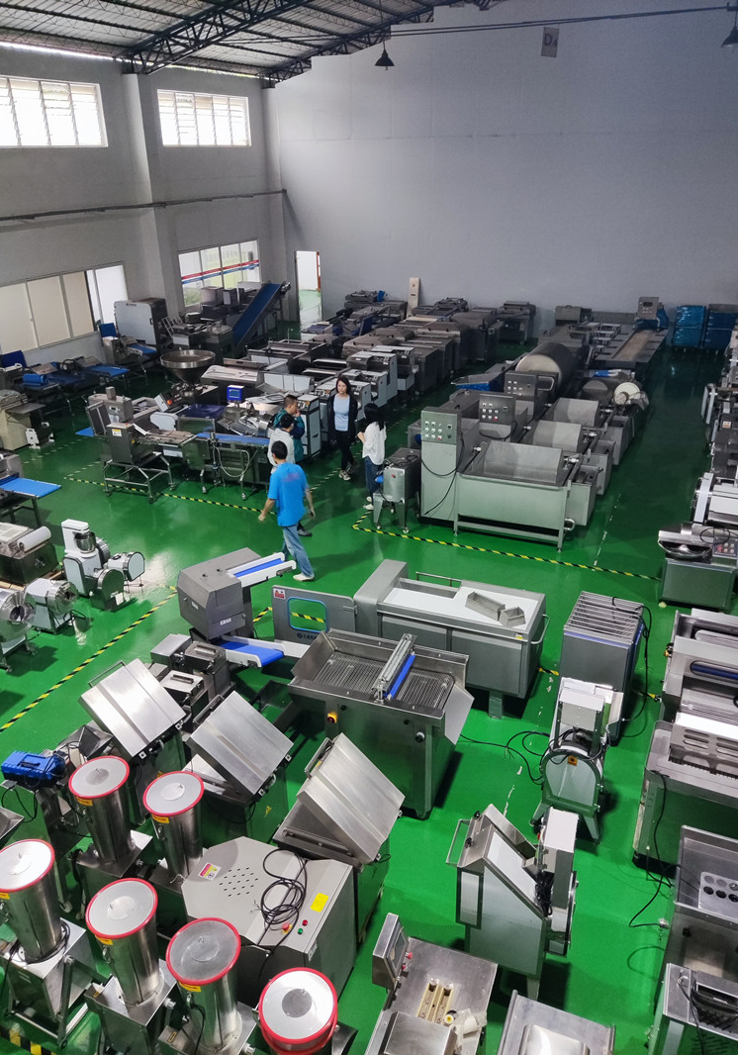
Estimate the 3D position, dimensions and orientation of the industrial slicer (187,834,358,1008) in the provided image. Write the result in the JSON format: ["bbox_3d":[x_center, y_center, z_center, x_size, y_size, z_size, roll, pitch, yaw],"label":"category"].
[{"bbox_3d":[-0.626,2.461,4.661,0.930,0.880,0.620,10,28,21],"label":"industrial slicer"}]

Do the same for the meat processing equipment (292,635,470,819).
[{"bbox_3d":[0.140,1.548,6.161,1.320,1.160,0.800,9,28,19],"label":"meat processing equipment"}]

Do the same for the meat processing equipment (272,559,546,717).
[{"bbox_3d":[0.406,0.952,7.469,2.570,1.060,0.880,10,28,21],"label":"meat processing equipment"}]

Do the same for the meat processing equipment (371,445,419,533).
[{"bbox_3d":[0.411,-0.544,10.621,0.480,0.950,0.800,10,28,21],"label":"meat processing equipment"}]

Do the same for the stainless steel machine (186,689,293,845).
[{"bbox_3d":[-0.958,1.832,5.517,0.740,1.260,0.610,10,28,21],"label":"stainless steel machine"}]

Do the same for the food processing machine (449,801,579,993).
[{"bbox_3d":[0.883,2.227,4.667,0.730,1.230,0.490,10,28,21],"label":"food processing machine"}]

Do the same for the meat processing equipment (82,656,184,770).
[{"bbox_3d":[-1.839,1.652,5.989,0.660,1.120,0.620,13,30,27],"label":"meat processing equipment"}]

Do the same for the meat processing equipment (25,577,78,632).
[{"bbox_3d":[-3.479,0.839,8.420,0.500,0.560,0.380,10,28,21],"label":"meat processing equipment"}]

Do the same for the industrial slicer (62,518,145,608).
[{"bbox_3d":[-3.106,0.391,8.744,0.850,1.000,0.520,10,28,21],"label":"industrial slicer"}]

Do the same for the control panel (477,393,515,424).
[{"bbox_3d":[1.783,-1.645,10.556,0.465,0.400,0.180,10,28,21],"label":"control panel"}]

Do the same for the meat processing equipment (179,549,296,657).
[{"bbox_3d":[-1.038,0.975,7.415,0.980,1.120,1.160,-20,32,-34],"label":"meat processing equipment"}]

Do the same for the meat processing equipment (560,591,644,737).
[{"bbox_3d":[2.033,1.250,6.733,0.560,1.070,0.640,11,29,23],"label":"meat processing equipment"}]

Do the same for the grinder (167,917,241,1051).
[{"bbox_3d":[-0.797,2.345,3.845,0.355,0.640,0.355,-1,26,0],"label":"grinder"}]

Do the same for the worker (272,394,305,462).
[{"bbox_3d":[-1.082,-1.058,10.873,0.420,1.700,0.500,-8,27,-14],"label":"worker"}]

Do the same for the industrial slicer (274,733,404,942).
[{"bbox_3d":[-0.176,2.051,5.025,0.690,1.200,0.630,10,28,21],"label":"industrial slicer"}]

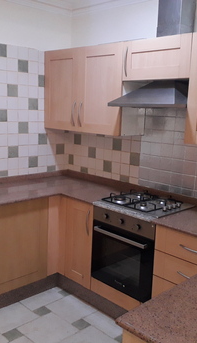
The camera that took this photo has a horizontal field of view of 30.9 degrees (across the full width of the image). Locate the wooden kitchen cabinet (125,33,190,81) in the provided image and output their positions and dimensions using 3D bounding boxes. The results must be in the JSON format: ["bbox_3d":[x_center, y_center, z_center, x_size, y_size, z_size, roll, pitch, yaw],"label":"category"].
[{"bbox_3d":[0.516,-0.826,2.683,0.335,0.300,0.602,-8,14,-44],"label":"wooden kitchen cabinet"}]

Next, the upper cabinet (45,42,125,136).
[{"bbox_3d":[-0.060,-0.735,3.279,0.335,0.737,1.008,-8,14,-44],"label":"upper cabinet"}]

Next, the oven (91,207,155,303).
[{"bbox_3d":[0.354,0.573,2.814,0.575,0.596,0.598,-8,14,-44],"label":"oven"}]

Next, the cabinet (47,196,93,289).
[{"bbox_3d":[-0.007,0.554,3.197,0.585,0.722,0.441,-8,14,-44],"label":"cabinet"}]

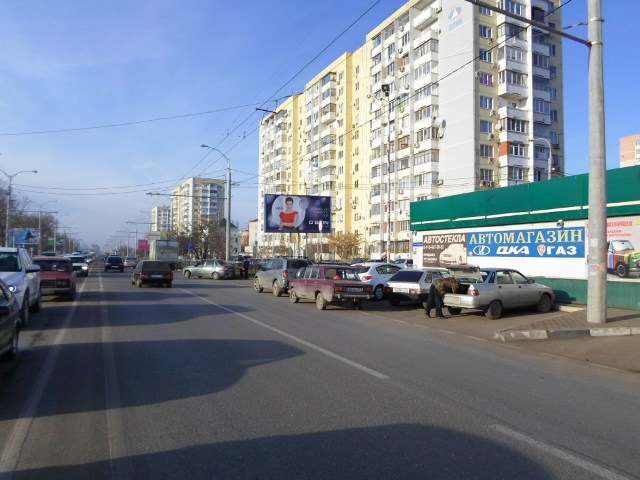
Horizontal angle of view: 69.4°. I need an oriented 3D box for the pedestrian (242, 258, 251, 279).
[{"bbox_3d":[-5.650,2.200,35.400,0.380,1.670,0.500,1,-2,-30],"label":"pedestrian"}]

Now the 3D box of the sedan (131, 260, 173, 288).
[{"bbox_3d":[-9.370,1.863,25.649,1.650,1.410,4.030,2,-2,-28],"label":"sedan"}]

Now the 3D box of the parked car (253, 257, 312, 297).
[{"bbox_3d":[-1.612,1.630,21.157,1.740,1.700,4.200,1,-2,-26],"label":"parked car"}]

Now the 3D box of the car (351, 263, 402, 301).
[{"bbox_3d":[2.684,1.740,20.197,1.770,1.490,4.280,-1,-3,39],"label":"car"}]

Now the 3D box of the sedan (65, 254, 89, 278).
[{"bbox_3d":[-18.922,2.100,35.927,1.680,1.480,4.150,1,-2,-25],"label":"sedan"}]

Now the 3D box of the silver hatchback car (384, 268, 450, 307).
[{"bbox_3d":[4.069,1.681,16.989,1.650,1.410,4.030,-1,-3,43],"label":"silver hatchback car"}]

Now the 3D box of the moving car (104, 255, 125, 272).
[{"bbox_3d":[-19.600,2.270,43.900,1.730,1.490,4.300,1,-2,-26],"label":"moving car"}]

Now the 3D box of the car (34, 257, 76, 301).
[{"bbox_3d":[-9.500,1.340,16.450,1.620,1.440,4.100,1,-2,-26],"label":"car"}]

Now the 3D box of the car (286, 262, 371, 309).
[{"bbox_3d":[0.260,1.660,16.500,1.620,1.450,4.100,1,-2,-24],"label":"car"}]

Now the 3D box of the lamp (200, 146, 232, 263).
[{"bbox_3d":[-10.270,-3.000,45.500,2.850,12.200,0.420,1,-2,-25],"label":"lamp"}]

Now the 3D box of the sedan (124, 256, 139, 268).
[{"bbox_3d":[-25.298,2.955,61.897,1.700,1.460,4.300,1,-2,-25],"label":"sedan"}]

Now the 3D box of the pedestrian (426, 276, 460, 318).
[{"bbox_3d":[3.618,1.652,13.540,0.950,1.220,0.550,2,-2,-28],"label":"pedestrian"}]

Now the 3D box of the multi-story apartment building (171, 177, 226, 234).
[{"bbox_3d":[-62.700,-8.950,232.000,14.500,35.300,54.000,1,-2,-28],"label":"multi-story apartment building"}]

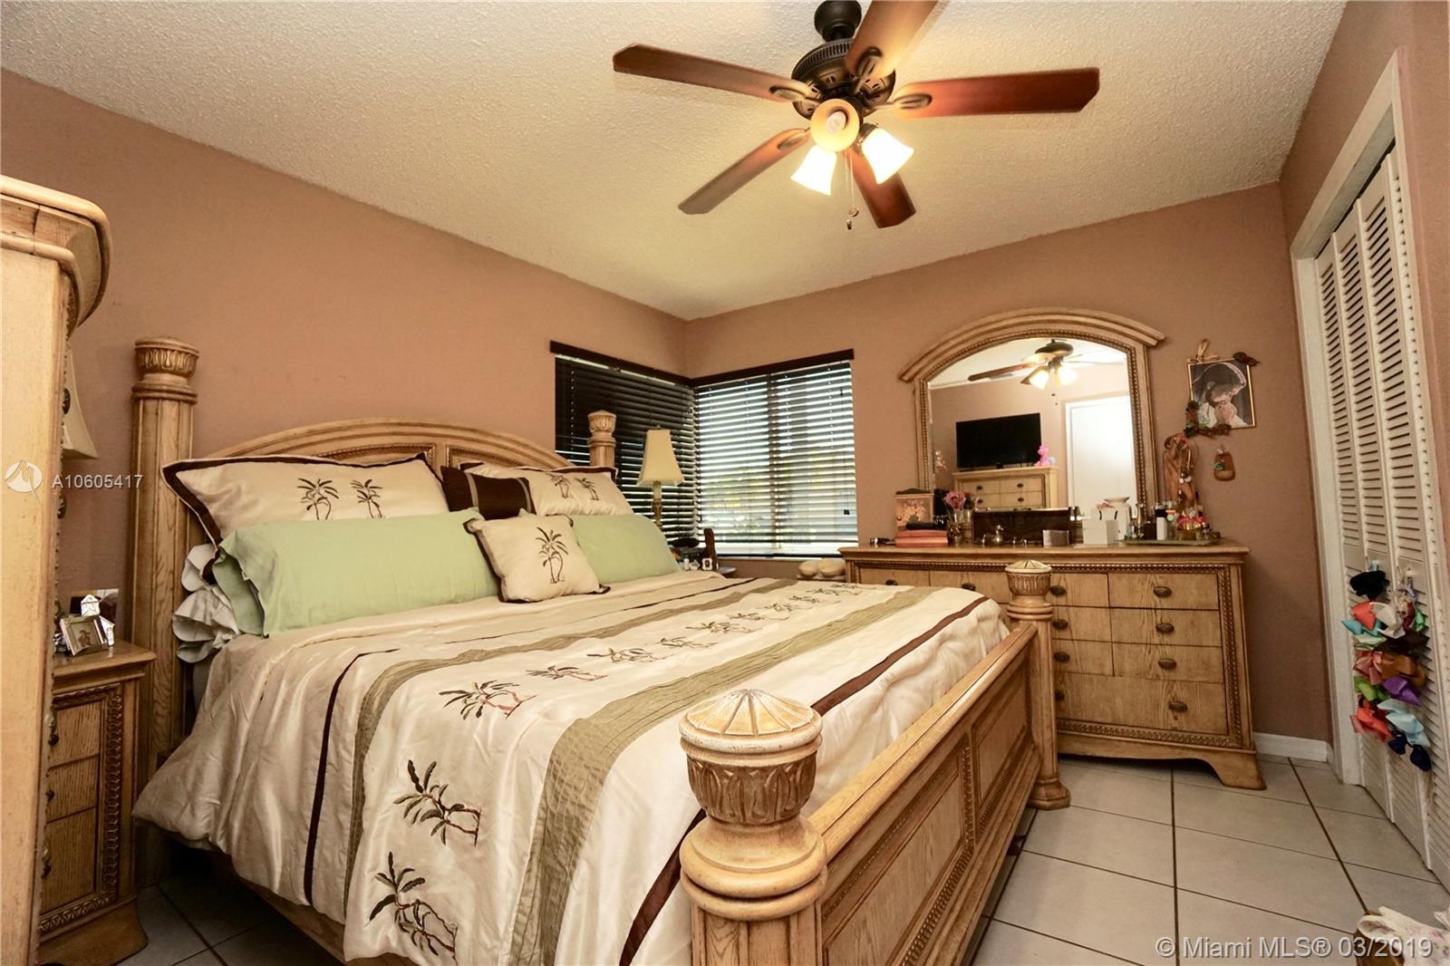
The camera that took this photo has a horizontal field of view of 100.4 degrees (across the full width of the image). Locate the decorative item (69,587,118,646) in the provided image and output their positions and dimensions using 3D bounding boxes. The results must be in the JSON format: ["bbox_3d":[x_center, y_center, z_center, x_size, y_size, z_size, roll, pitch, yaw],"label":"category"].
[{"bbox_3d":[-1.889,0.405,1.799,0.060,0.170,0.110,-4,-4,27],"label":"decorative item"}]

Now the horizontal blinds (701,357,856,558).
[{"bbox_3d":[0.299,-0.114,4.027,1.200,1.200,0.060,-4,-4,35],"label":"horizontal blinds"}]

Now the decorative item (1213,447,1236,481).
[{"bbox_3d":[2.209,-0.082,2.667,0.078,0.152,0.040,-4,-4,35],"label":"decorative item"}]

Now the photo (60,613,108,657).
[{"bbox_3d":[-1.820,0.431,1.720,0.060,0.105,0.085,-3,-3,10],"label":"photo"}]

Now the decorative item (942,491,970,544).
[{"bbox_3d":[1.197,0.174,3.128,0.125,0.290,0.120,-4,-4,35],"label":"decorative item"}]

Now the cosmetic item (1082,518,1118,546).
[{"bbox_3d":[1.716,0.220,2.761,0.100,0.122,0.105,0,-4,-36],"label":"cosmetic item"}]

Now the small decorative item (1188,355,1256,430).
[{"bbox_3d":[2.211,-0.394,2.687,0.210,0.315,0.030,-4,-4,35],"label":"small decorative item"}]

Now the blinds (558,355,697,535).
[{"bbox_3d":[-0.587,-0.094,3.880,0.060,1.200,1.220,-4,-4,35],"label":"blinds"}]

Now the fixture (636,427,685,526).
[{"bbox_3d":[-0.400,0.097,3.742,0.260,0.900,0.260,-1,-3,-17],"label":"fixture"}]

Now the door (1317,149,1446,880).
[{"bbox_3d":[2.034,0.109,1.828,0.050,2.010,1.195,-4,-4,35],"label":"door"}]

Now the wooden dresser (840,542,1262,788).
[{"bbox_3d":[1.415,0.754,2.897,1.700,0.908,0.520,-4,-4,35],"label":"wooden dresser"}]

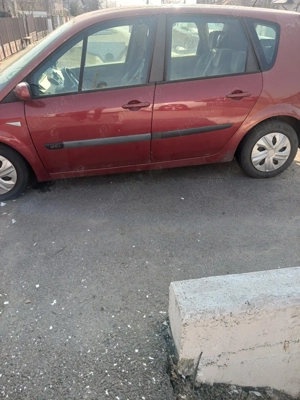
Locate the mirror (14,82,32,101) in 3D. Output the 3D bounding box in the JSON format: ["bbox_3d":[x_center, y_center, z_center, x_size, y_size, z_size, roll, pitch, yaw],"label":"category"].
[{"bbox_3d":[-0.995,-0.849,2.441,0.120,0.155,0.200,-5,30,-7],"label":"mirror"}]

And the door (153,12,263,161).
[{"bbox_3d":[0.481,-0.959,2.823,1.020,1.220,0.250,-5,30,-7],"label":"door"}]

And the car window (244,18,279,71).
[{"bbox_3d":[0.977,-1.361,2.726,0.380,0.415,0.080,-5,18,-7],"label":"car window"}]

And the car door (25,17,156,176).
[{"bbox_3d":[-0.482,-0.856,2.709,1.150,1.230,0.250,-5,30,-7],"label":"car door"}]

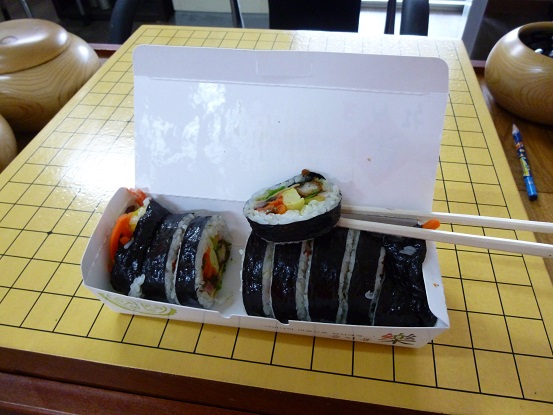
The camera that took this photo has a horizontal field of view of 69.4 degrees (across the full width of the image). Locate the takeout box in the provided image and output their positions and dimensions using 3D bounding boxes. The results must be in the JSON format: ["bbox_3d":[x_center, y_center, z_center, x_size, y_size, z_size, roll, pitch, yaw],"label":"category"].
[{"bbox_3d":[-0.006,-0.007,0.233,0.198,0.113,0.127,5,47,7],"label":"takeout box"}]

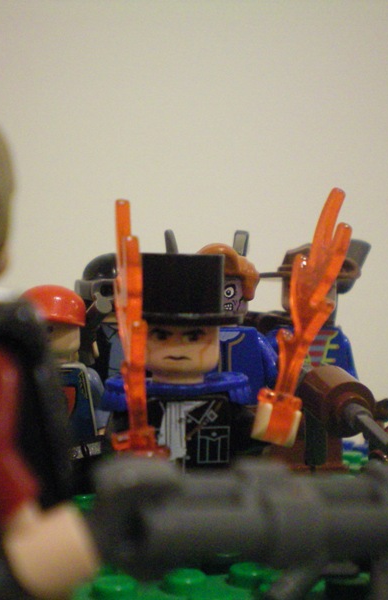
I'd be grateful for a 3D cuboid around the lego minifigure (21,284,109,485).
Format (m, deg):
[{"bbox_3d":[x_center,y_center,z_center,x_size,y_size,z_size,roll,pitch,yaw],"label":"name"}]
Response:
[{"bbox_3d":[-0.024,0.016,0.150,0.021,0.037,0.013,0,-1,-20],"label":"lego minifigure"}]

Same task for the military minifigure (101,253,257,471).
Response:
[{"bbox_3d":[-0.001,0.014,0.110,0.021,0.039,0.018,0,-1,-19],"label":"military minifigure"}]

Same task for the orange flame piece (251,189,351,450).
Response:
[{"bbox_3d":[0.013,0.002,0.103,0.007,0.030,0.004,13,-1,-11],"label":"orange flame piece"}]

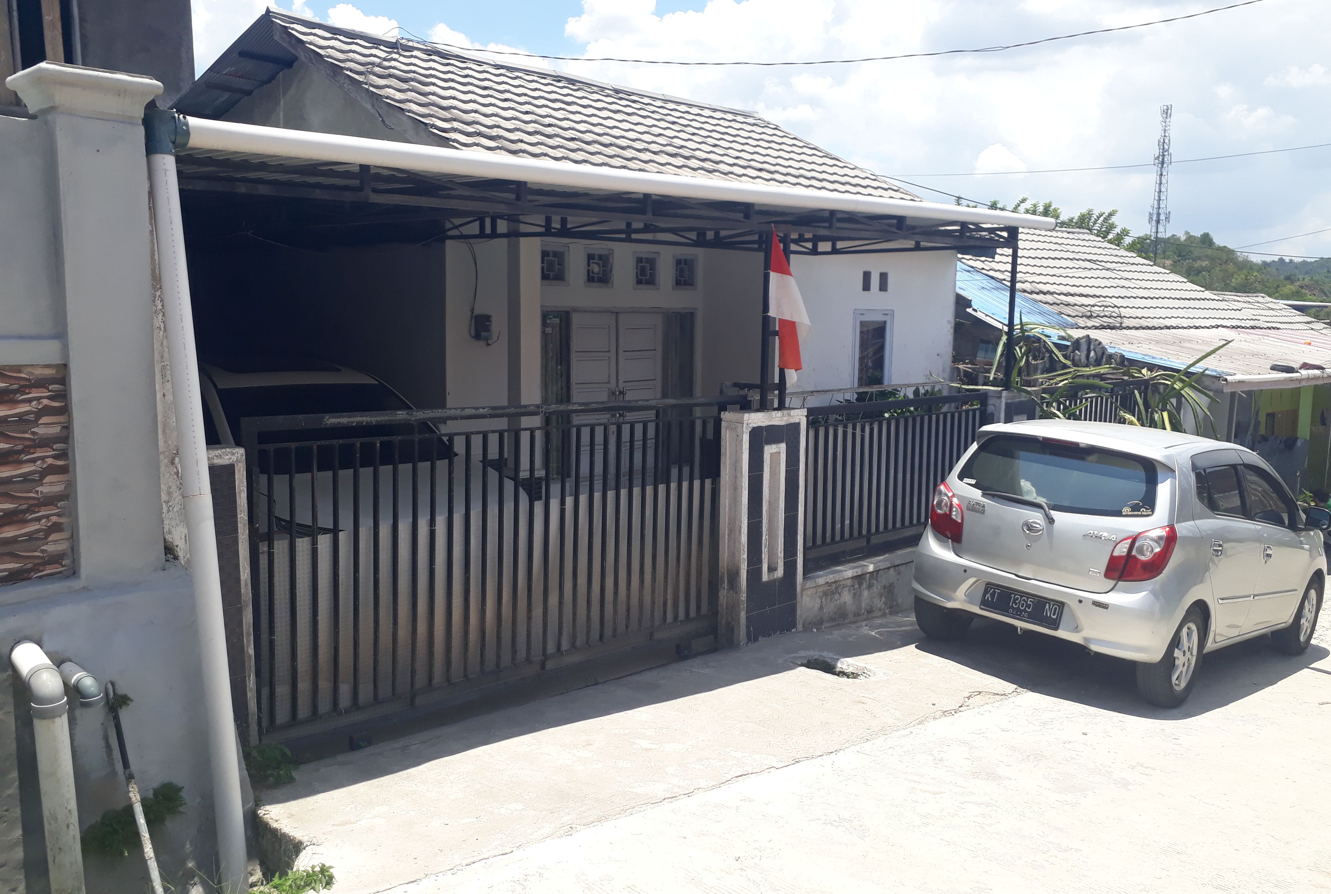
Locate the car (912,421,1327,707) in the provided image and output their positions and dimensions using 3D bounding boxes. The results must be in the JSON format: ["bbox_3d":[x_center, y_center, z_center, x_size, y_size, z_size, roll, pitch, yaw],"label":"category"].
[{"bbox_3d":[3.297,0.608,7.108,3.600,1.520,1.640,2,6,-45],"label":"car"}]

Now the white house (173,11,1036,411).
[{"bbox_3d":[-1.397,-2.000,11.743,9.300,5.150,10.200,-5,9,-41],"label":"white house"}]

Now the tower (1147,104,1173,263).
[{"bbox_3d":[100.225,-50.796,210.000,4.300,36.000,4.300,-5,9,-41],"label":"tower"}]

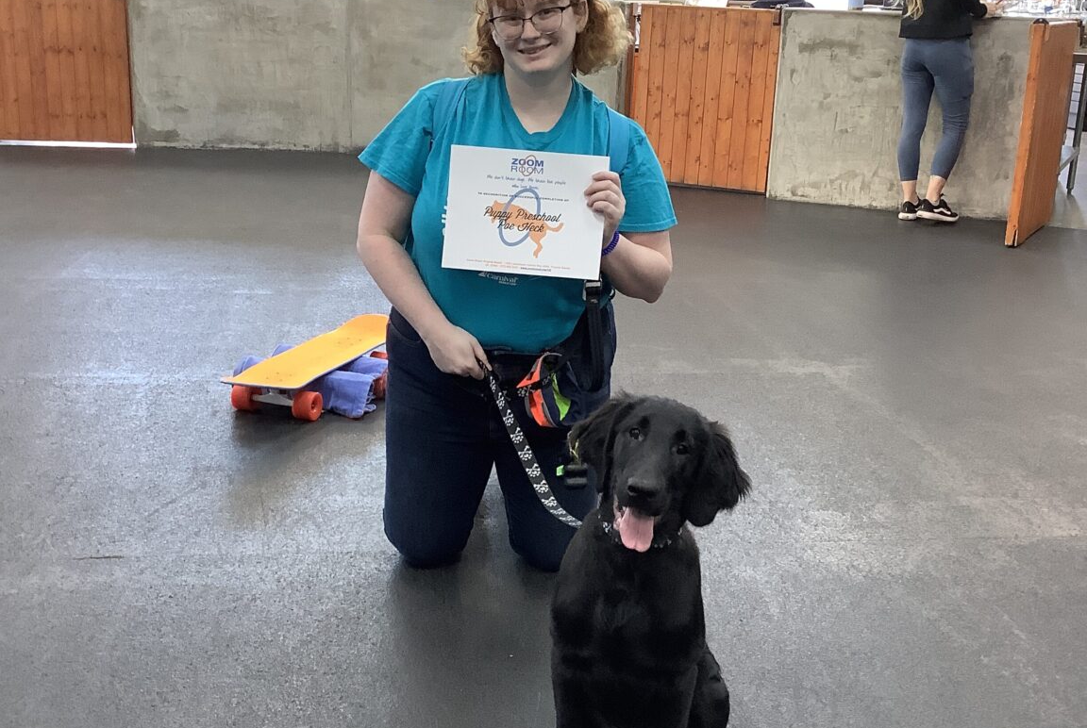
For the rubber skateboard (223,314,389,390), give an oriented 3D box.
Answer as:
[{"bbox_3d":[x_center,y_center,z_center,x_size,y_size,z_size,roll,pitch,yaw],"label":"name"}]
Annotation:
[{"bbox_3d":[-0.596,0.011,3.586,0.200,0.125,0.700,7,17,18],"label":"rubber skateboard"}]

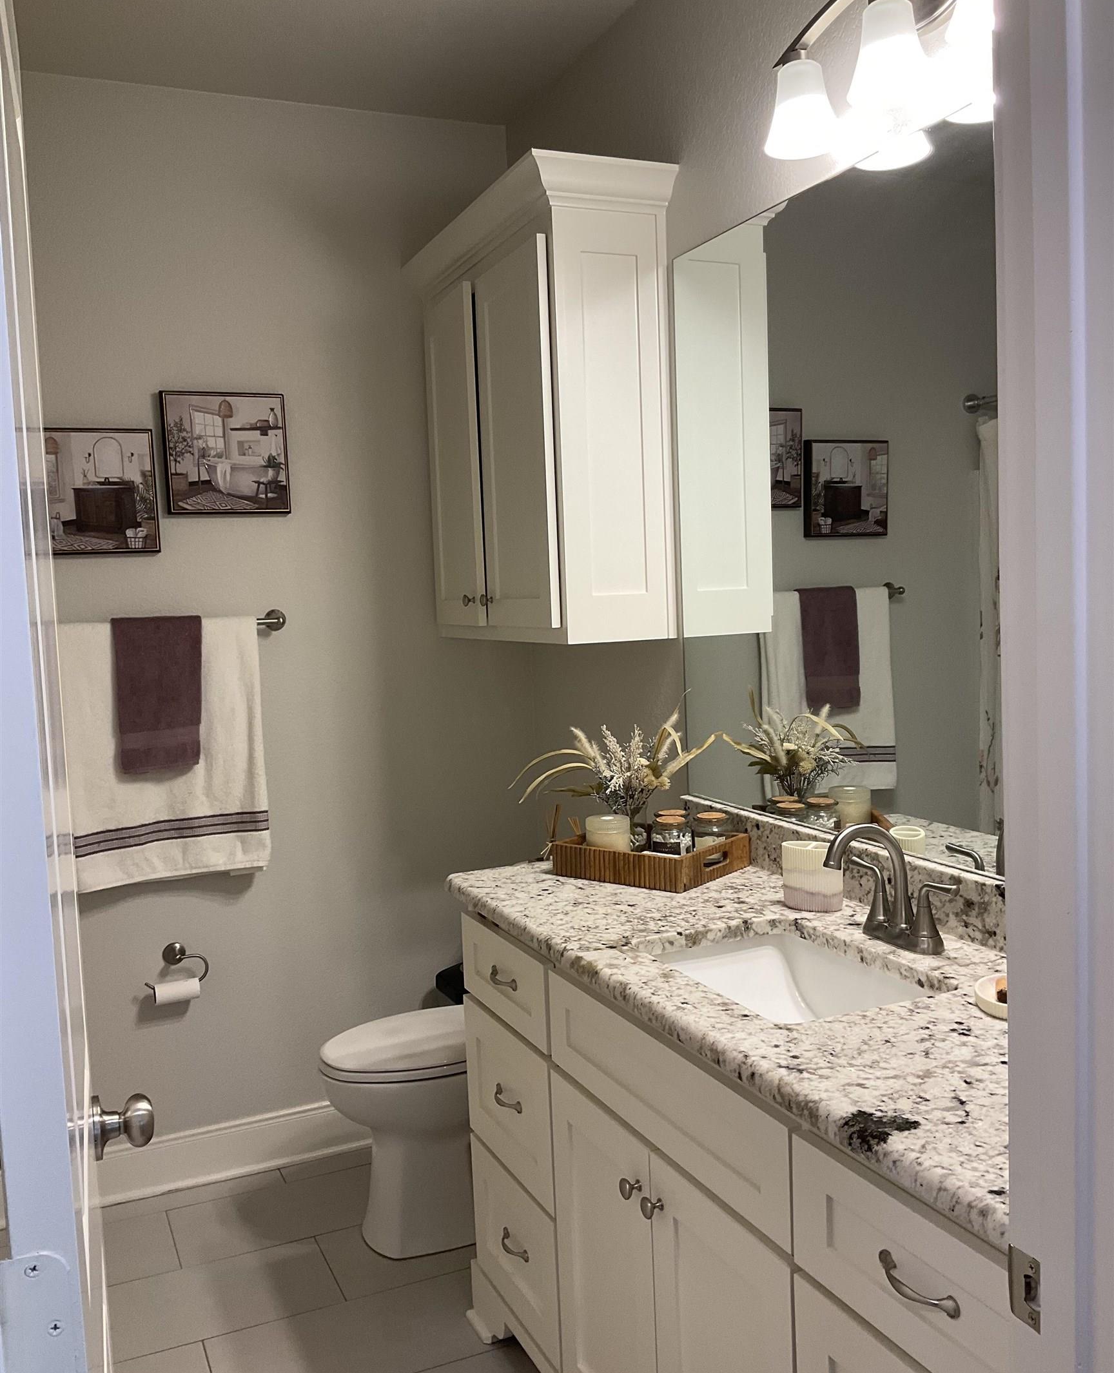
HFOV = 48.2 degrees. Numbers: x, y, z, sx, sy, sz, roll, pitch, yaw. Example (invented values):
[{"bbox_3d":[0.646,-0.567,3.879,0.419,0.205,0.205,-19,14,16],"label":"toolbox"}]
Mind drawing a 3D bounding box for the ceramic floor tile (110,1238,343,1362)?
[{"bbox_3d":[-0.784,1.335,2.683,0.600,0.010,0.303,-4,5,-24],"label":"ceramic floor tile"}]

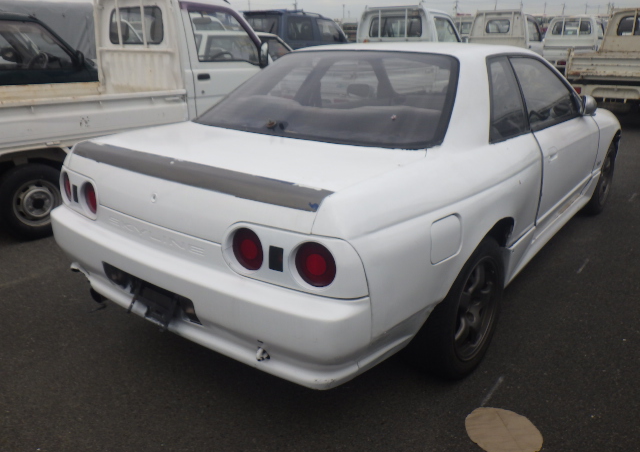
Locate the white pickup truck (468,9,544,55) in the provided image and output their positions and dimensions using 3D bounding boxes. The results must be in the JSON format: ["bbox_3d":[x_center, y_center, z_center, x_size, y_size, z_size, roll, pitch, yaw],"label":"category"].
[{"bbox_3d":[3.990,-4.080,12.150,1.420,1.830,3.280,15,26,37],"label":"white pickup truck"}]

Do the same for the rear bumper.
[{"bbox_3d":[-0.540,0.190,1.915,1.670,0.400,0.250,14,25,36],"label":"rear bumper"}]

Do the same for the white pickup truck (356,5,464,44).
[{"bbox_3d":[1.000,-2.550,8.250,1.420,1.820,3.280,14,25,34],"label":"white pickup truck"}]

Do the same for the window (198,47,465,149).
[{"bbox_3d":[0.035,-0.624,2.403,1.370,0.110,0.730,14,52,36],"label":"window"}]

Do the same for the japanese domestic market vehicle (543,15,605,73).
[{"bbox_3d":[6.680,-4.760,13.850,1.420,1.800,3.280,12,24,32],"label":"japanese domestic market vehicle"}]

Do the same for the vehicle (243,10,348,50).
[{"bbox_3d":[-0.094,-4.686,13.941,1.700,1.870,4.000,18,28,41],"label":"vehicle"}]

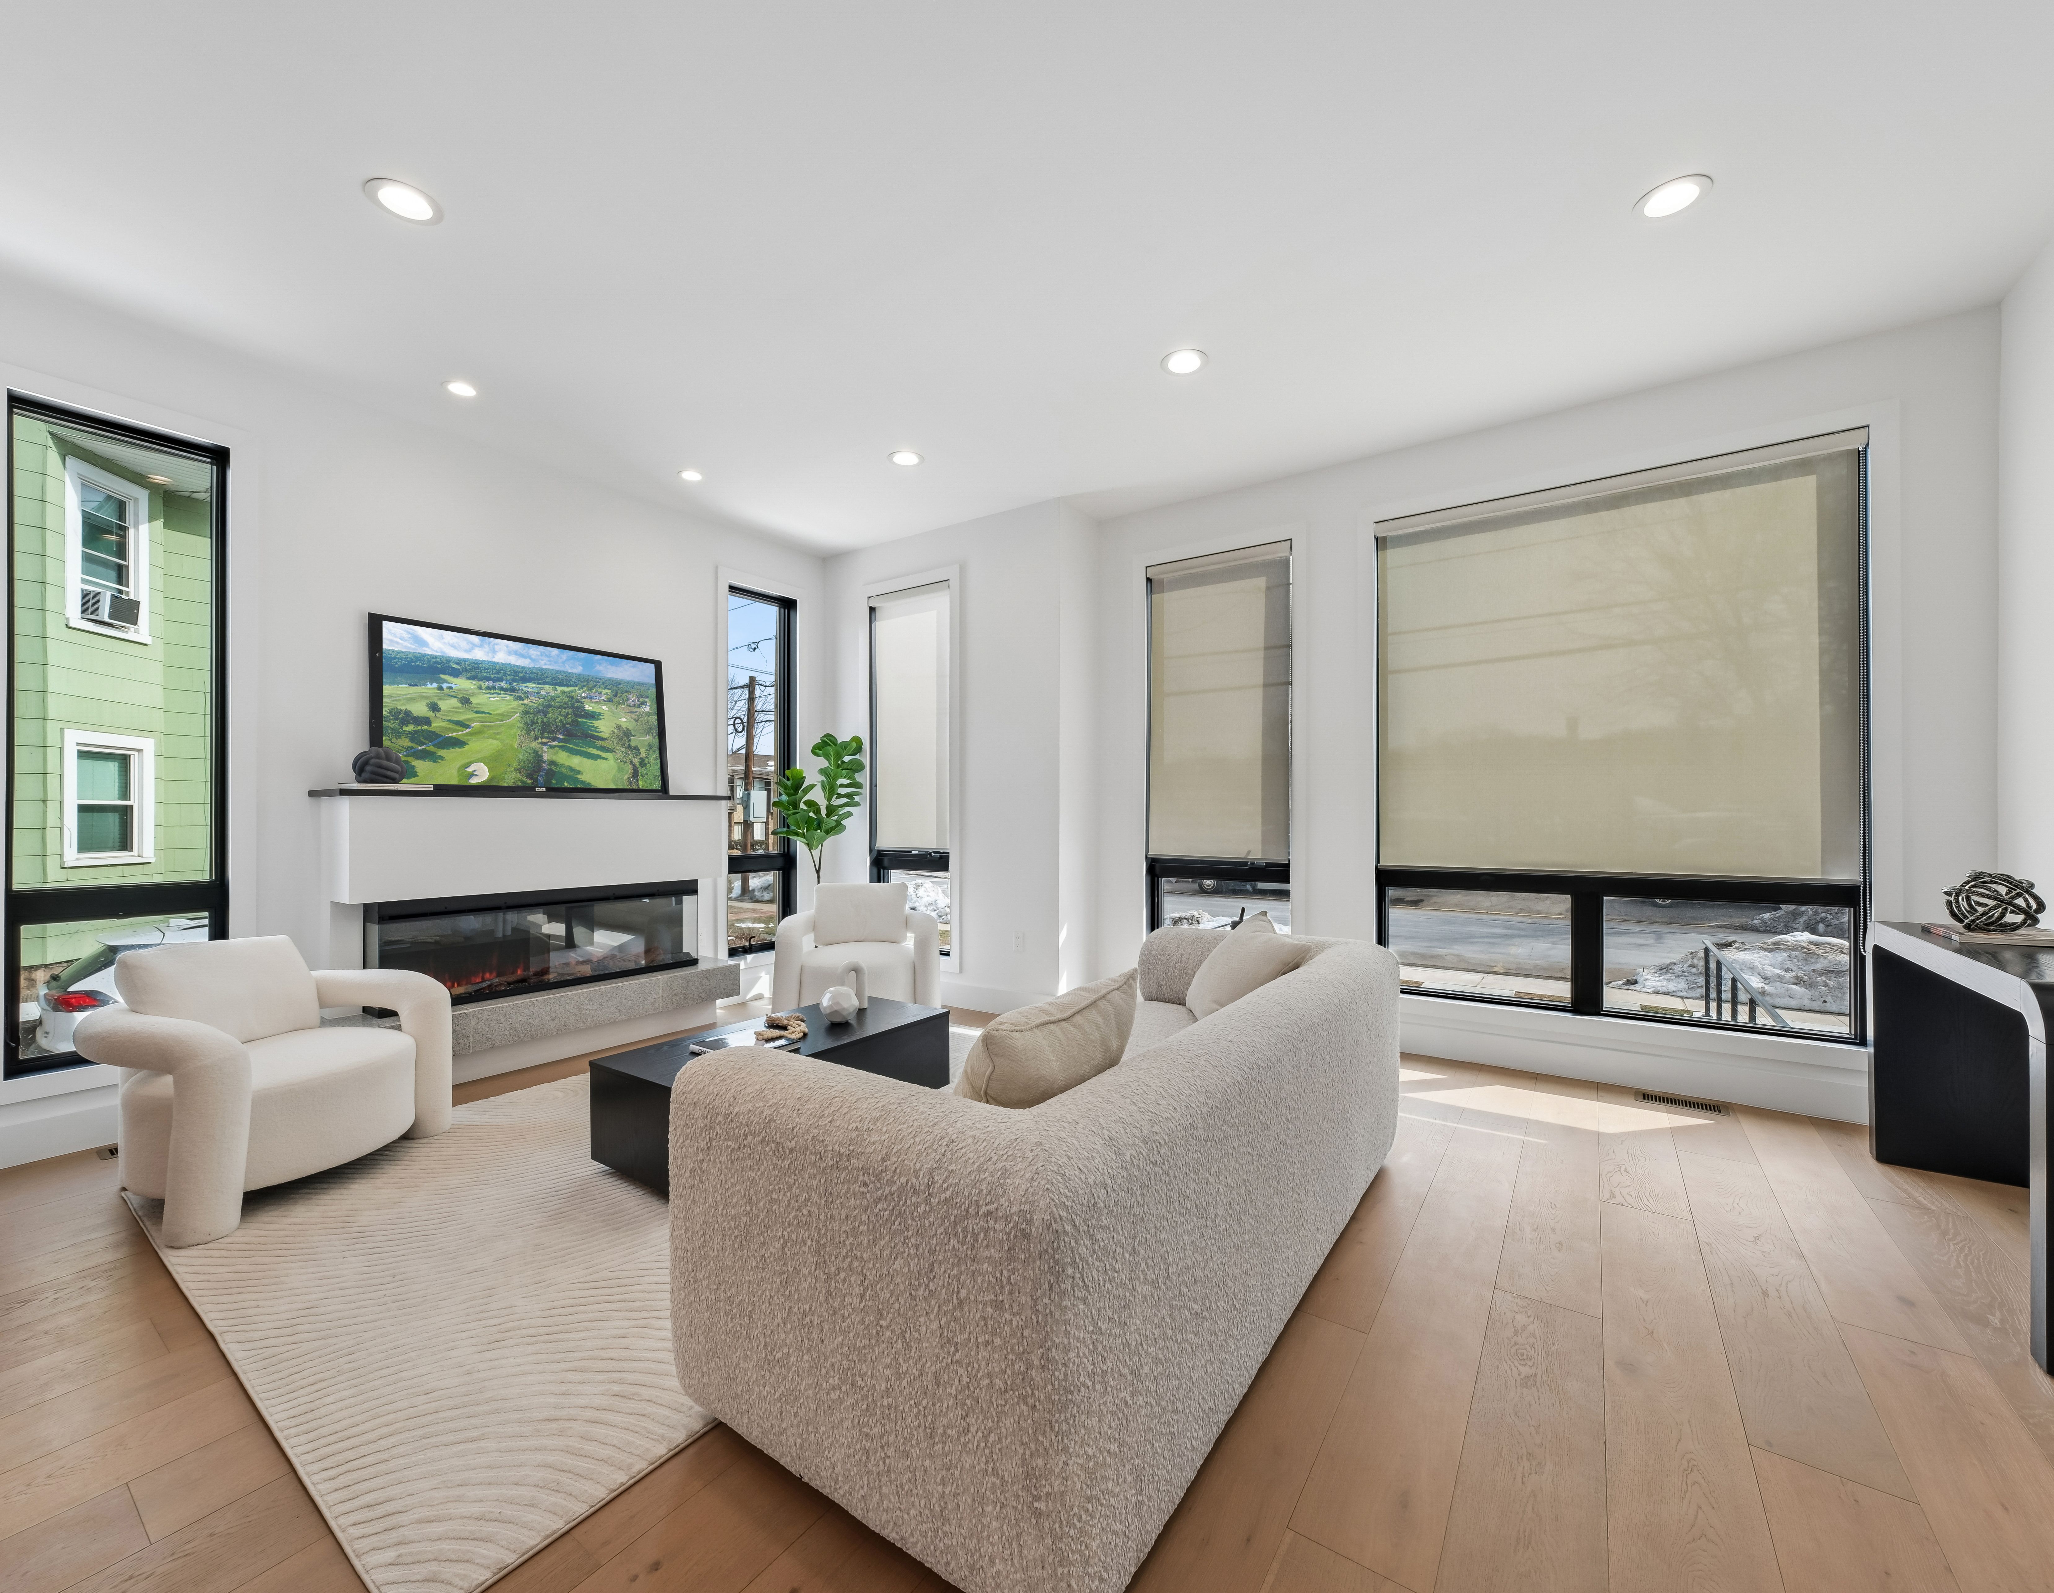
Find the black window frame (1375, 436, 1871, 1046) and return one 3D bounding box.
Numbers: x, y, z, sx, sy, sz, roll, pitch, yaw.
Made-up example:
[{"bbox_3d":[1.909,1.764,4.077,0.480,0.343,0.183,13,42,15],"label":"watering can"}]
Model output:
[{"bbox_3d":[2.479,-0.210,3.523,1.739,2.347,0.100,-1,-1,34],"label":"black window frame"}]

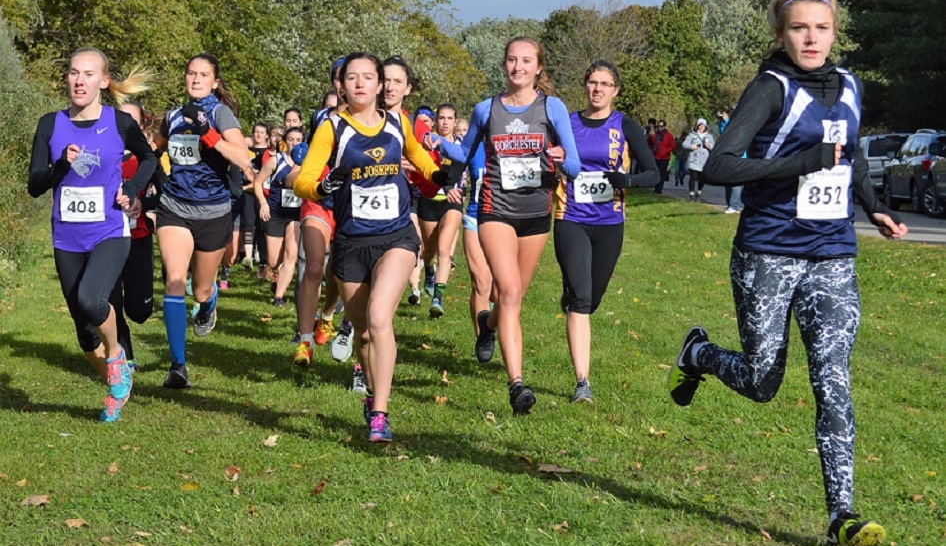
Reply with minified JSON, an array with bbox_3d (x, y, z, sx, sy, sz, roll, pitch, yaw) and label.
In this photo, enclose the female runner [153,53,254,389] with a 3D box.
[{"bbox_3d":[-1.345,-0.265,7.475,0.470,1.650,0.700,1,5,6],"label":"female runner"}]

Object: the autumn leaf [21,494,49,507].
[{"bbox_3d":[-1.460,0.760,4.991,0.095,0.025,0.085,0,4,0],"label":"autumn leaf"}]

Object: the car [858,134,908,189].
[{"bbox_3d":[10.150,-2.629,36.510,1.920,1.720,4.800,0,5,3],"label":"car"}]

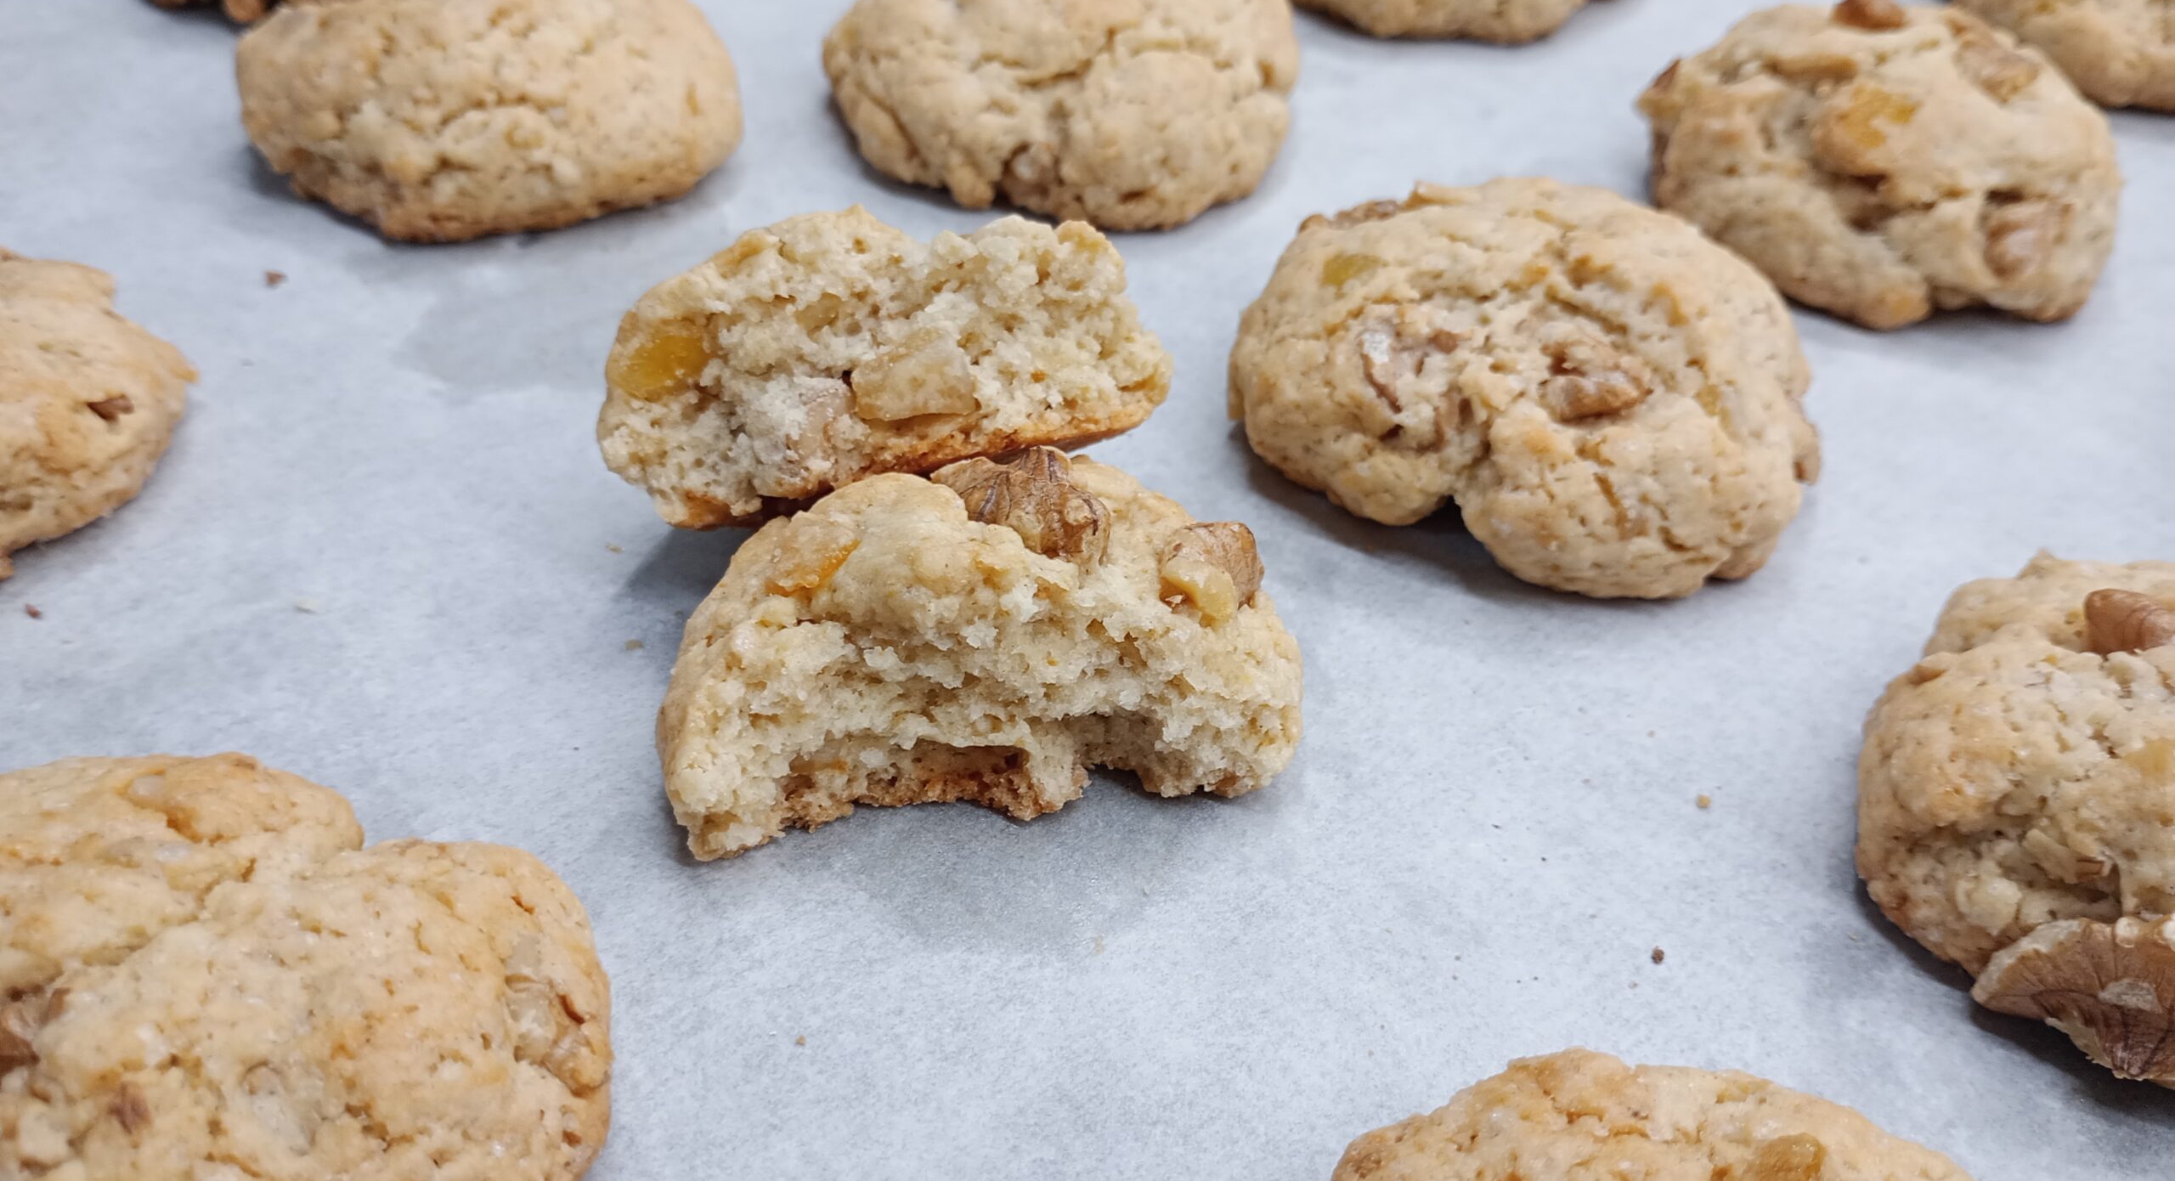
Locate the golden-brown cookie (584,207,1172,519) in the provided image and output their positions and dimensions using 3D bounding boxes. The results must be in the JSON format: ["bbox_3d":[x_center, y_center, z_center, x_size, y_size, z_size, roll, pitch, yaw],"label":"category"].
[{"bbox_3d":[-0.022,-0.025,0.187,0.058,0.025,0.033,-13,15,-5],"label":"golden-brown cookie"}]

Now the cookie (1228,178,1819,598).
[{"bbox_3d":[0.050,-0.028,0.200,0.067,0.025,0.067,2,43,0],"label":"cookie"}]

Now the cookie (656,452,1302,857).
[{"bbox_3d":[-0.011,0.001,0.165,0.059,0.026,0.037,-4,44,-7],"label":"cookie"}]

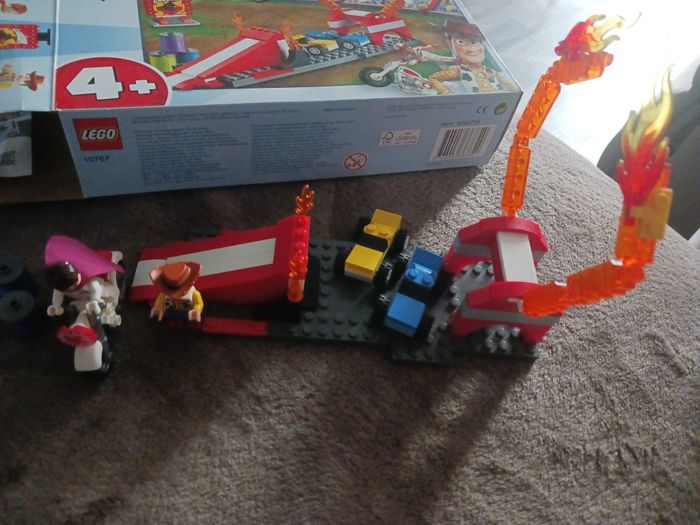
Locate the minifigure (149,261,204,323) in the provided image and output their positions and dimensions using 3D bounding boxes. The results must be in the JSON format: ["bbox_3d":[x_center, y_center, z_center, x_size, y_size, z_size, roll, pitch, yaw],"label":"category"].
[{"bbox_3d":[-0.080,0.016,0.253,0.023,0.045,0.021,1,54,-11],"label":"minifigure"}]

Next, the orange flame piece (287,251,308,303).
[{"bbox_3d":[-0.024,0.008,0.257,0.009,0.042,0.008,6,54,-7],"label":"orange flame piece"}]

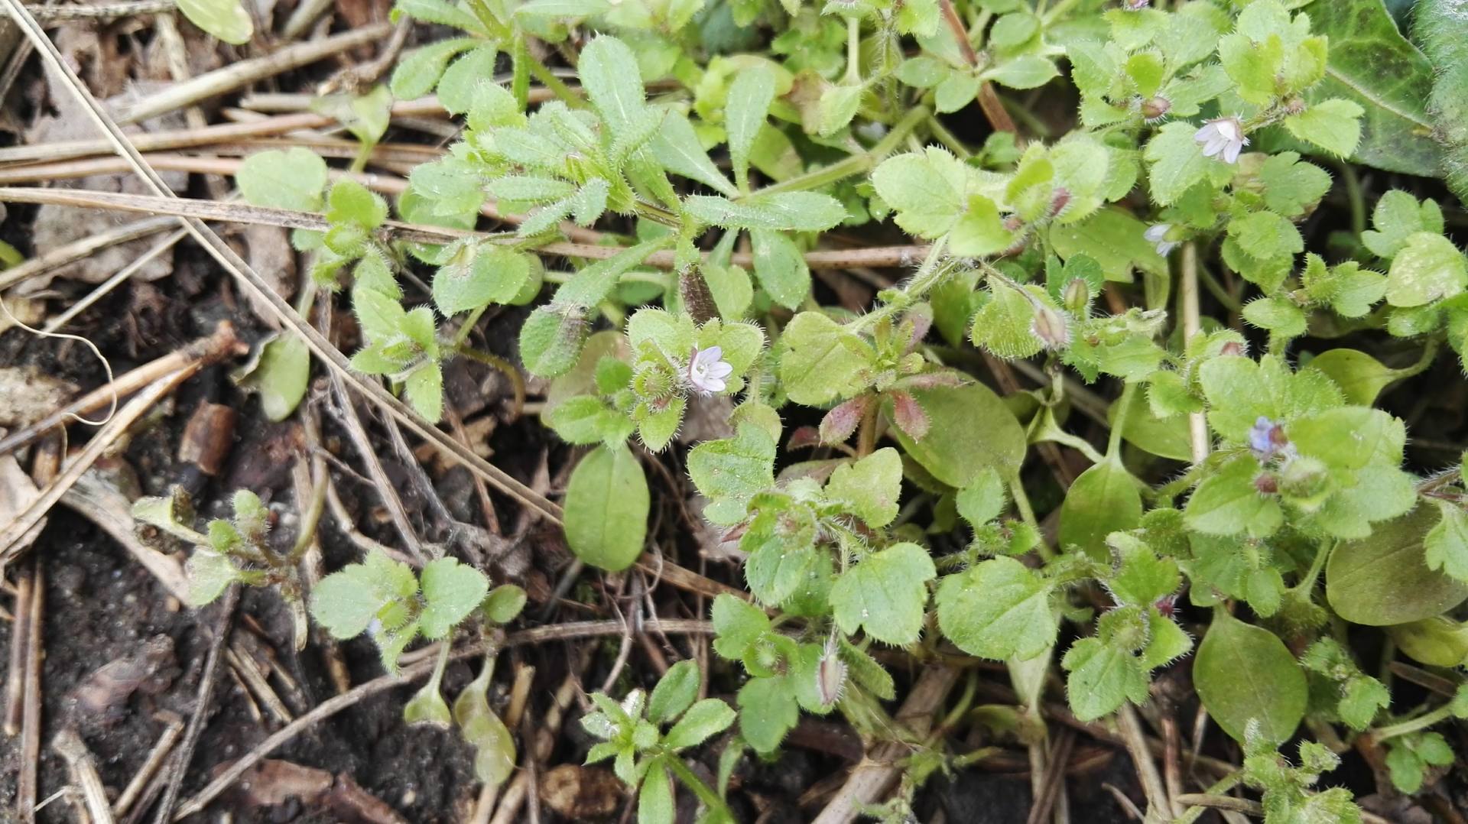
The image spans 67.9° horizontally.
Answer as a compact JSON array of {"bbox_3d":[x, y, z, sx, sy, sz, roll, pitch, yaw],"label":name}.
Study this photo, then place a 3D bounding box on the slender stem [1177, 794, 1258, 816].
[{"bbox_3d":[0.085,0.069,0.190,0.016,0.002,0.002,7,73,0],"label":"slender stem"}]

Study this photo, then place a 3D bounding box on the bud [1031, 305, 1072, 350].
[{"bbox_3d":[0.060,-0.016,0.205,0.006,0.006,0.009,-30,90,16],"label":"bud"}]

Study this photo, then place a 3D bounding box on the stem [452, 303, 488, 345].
[{"bbox_3d":[-0.042,-0.014,0.176,0.001,0.011,0.001,41,24,0],"label":"stem"}]

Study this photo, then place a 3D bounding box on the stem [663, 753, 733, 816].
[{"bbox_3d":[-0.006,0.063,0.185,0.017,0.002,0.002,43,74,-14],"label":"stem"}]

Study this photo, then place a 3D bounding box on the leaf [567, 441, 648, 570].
[{"bbox_3d":[-0.020,0.015,0.169,0.013,0.003,0.020,3,69,-6],"label":"leaf"}]

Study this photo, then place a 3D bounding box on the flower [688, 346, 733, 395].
[{"bbox_3d":[-0.003,-0.006,0.157,0.004,0.006,0.006,-7,41,47],"label":"flower"}]

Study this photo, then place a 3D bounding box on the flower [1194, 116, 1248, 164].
[{"bbox_3d":[0.073,-0.041,0.163,0.007,0.007,0.005,26,56,15],"label":"flower"}]

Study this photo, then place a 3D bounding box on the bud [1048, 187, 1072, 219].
[{"bbox_3d":[0.048,-0.031,0.161,0.003,0.005,0.003,29,30,0],"label":"bud"}]

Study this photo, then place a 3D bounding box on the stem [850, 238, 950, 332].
[{"bbox_3d":[0.025,-0.019,0.167,0.020,0.003,0.003,-42,90,17],"label":"stem"}]

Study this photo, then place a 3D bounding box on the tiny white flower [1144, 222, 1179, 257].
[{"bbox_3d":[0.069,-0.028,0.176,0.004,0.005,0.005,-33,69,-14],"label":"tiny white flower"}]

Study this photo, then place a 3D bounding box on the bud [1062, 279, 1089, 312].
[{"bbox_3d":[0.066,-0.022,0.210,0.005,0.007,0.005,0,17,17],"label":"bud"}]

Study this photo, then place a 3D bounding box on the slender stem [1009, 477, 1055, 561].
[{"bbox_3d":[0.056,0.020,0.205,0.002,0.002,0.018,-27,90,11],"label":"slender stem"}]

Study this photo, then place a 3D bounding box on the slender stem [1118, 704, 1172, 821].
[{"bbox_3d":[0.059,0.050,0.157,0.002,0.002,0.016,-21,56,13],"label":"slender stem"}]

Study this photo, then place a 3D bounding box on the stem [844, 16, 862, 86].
[{"bbox_3d":[0.025,-0.077,0.232,0.003,0.003,0.015,0,90,6],"label":"stem"}]

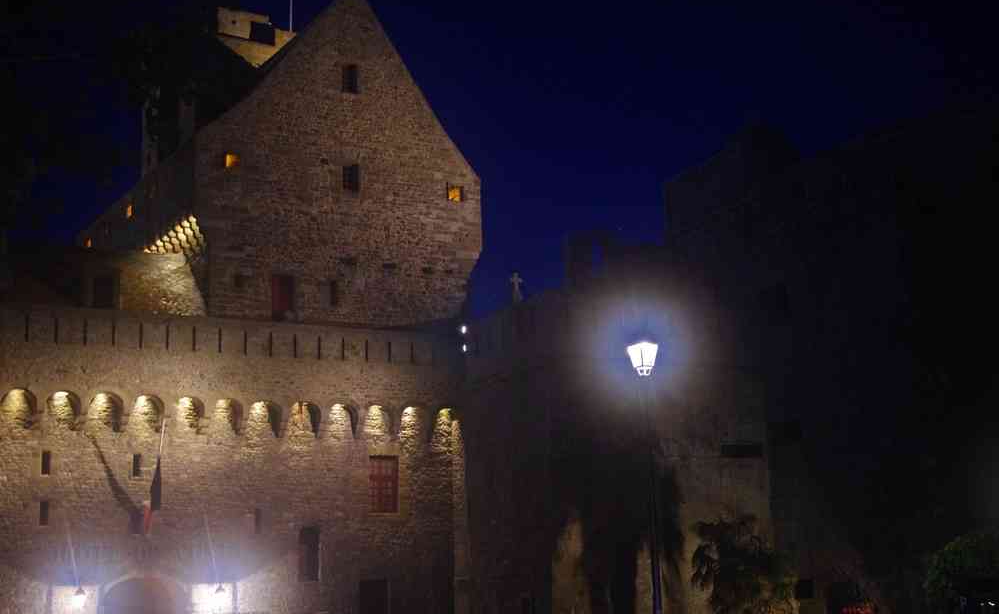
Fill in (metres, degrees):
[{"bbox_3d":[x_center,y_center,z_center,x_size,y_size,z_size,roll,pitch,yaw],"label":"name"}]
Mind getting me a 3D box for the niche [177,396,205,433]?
[{"bbox_3d":[-10.171,3.542,42.014,0.776,1.079,0.550,5,-15,-24],"label":"niche"}]

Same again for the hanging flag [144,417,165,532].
[{"bbox_3d":[-11.321,5.574,41.878,0.353,3.619,1.500,5,-16,-26],"label":"hanging flag"}]

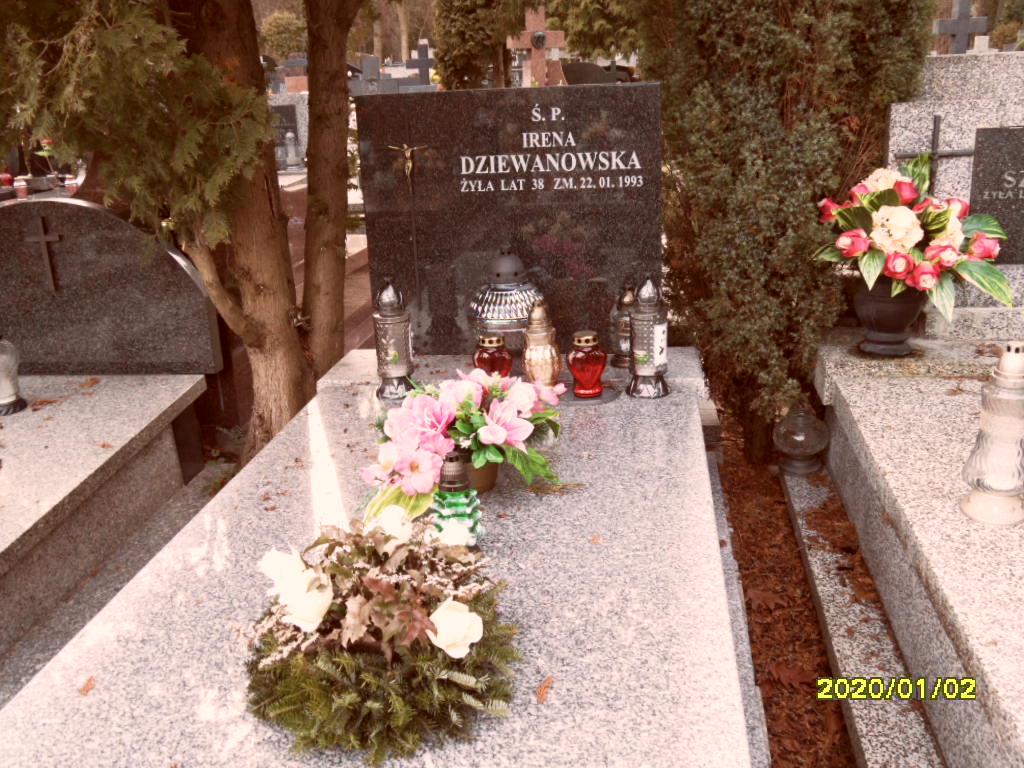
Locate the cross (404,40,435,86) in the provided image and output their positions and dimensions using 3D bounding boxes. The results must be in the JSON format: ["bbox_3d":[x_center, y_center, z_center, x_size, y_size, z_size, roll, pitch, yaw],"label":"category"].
[{"bbox_3d":[-1.081,-3.888,11.500,0.420,0.550,0.110,0,19,9],"label":"cross"}]

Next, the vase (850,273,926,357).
[{"bbox_3d":[0.962,-0.175,2.400,0.183,0.175,0.183,0,19,9],"label":"vase"}]

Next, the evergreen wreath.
[{"bbox_3d":[-0.168,0.311,1.240,0.345,0.172,0.340,0,19,9],"label":"evergreen wreath"}]

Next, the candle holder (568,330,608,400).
[{"bbox_3d":[0.177,-0.046,2.268,0.095,0.146,0.095,0,19,9],"label":"candle holder"}]

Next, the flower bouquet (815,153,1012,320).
[{"bbox_3d":[0.975,-0.359,2.317,0.460,0.385,0.380,0,19,9],"label":"flower bouquet"}]

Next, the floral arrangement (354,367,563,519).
[{"bbox_3d":[-0.096,0.095,1.758,0.375,0.240,0.310,0,19,9],"label":"floral arrangement"}]

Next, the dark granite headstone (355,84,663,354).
[{"bbox_3d":[0.002,-0.445,2.659,0.827,0.728,0.070,0,16,8],"label":"dark granite headstone"}]

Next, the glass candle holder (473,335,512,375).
[{"bbox_3d":[-0.048,-0.041,2.292,0.093,0.143,0.093,0,19,9],"label":"glass candle holder"}]

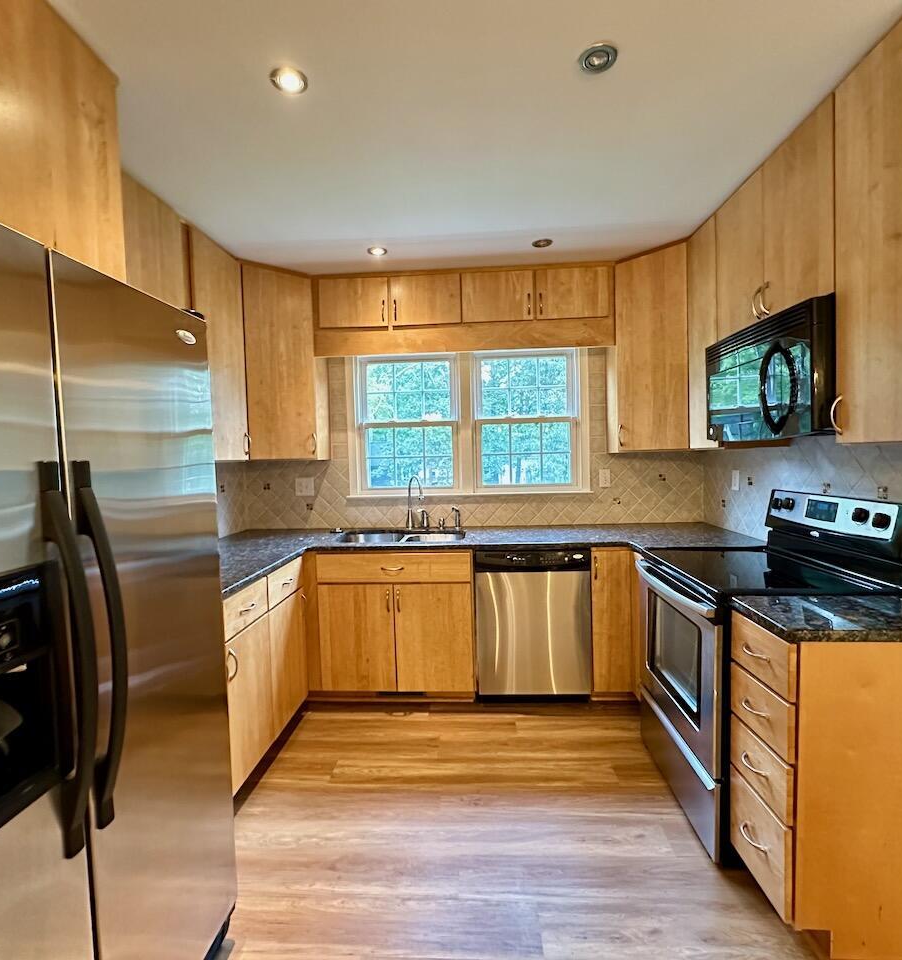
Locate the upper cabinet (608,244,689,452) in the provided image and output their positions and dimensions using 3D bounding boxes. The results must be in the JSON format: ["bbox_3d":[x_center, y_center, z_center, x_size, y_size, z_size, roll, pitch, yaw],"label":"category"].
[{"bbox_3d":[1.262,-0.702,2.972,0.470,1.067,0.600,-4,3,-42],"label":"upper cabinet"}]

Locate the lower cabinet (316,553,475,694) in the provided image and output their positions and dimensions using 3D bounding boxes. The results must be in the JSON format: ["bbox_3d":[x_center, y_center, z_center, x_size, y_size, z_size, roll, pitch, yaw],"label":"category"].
[{"bbox_3d":[-0.279,0.783,3.089,0.846,0.819,0.617,-1,2,3],"label":"lower cabinet"}]

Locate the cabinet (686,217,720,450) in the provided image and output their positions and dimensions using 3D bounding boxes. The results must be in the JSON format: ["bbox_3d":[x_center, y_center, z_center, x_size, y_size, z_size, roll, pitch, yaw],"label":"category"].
[{"bbox_3d":[1.385,-0.685,2.507,0.319,1.067,0.324,-1,2,3],"label":"cabinet"}]

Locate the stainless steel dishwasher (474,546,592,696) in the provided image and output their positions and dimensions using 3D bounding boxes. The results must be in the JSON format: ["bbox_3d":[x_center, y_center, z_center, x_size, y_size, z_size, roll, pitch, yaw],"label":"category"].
[{"bbox_3d":[0.458,0.772,3.034,0.612,0.821,0.607,-1,2,3],"label":"stainless steel dishwasher"}]

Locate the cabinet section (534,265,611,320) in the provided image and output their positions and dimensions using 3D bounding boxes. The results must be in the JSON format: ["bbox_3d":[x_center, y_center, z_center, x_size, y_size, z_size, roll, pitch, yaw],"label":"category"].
[{"bbox_3d":[0.705,-1.074,3.116,0.413,0.289,0.305,-1,3,3],"label":"cabinet section"}]

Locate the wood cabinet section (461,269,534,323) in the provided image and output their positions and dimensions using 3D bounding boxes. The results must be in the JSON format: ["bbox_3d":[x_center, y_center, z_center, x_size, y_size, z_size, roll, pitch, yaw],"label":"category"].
[{"bbox_3d":[0.279,-1.061,3.137,0.415,0.292,0.305,-1,3,3],"label":"wood cabinet section"}]

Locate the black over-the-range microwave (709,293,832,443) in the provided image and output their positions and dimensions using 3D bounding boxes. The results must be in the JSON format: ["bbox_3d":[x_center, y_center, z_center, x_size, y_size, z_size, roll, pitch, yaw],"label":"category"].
[{"bbox_3d":[1.319,-0.373,1.950,0.400,0.425,0.745,-1,3,3],"label":"black over-the-range microwave"}]

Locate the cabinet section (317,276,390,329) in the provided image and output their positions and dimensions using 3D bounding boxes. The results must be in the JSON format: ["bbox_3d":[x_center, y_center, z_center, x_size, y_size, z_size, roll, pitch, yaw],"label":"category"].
[{"bbox_3d":[-0.561,-1.041,3.179,0.411,0.290,0.305,-1,3,3],"label":"cabinet section"}]

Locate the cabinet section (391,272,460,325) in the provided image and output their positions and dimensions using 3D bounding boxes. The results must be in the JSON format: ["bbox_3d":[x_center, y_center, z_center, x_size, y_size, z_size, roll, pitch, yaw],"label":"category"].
[{"bbox_3d":[-0.136,-1.052,3.158,0.410,0.289,0.305,-1,3,3],"label":"cabinet section"}]

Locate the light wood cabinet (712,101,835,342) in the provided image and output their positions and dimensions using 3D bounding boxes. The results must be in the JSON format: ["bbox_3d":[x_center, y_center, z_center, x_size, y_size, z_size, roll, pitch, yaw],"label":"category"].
[{"bbox_3d":[1.350,-0.887,1.953,0.319,0.614,0.766,-1,2,3],"label":"light wood cabinet"}]

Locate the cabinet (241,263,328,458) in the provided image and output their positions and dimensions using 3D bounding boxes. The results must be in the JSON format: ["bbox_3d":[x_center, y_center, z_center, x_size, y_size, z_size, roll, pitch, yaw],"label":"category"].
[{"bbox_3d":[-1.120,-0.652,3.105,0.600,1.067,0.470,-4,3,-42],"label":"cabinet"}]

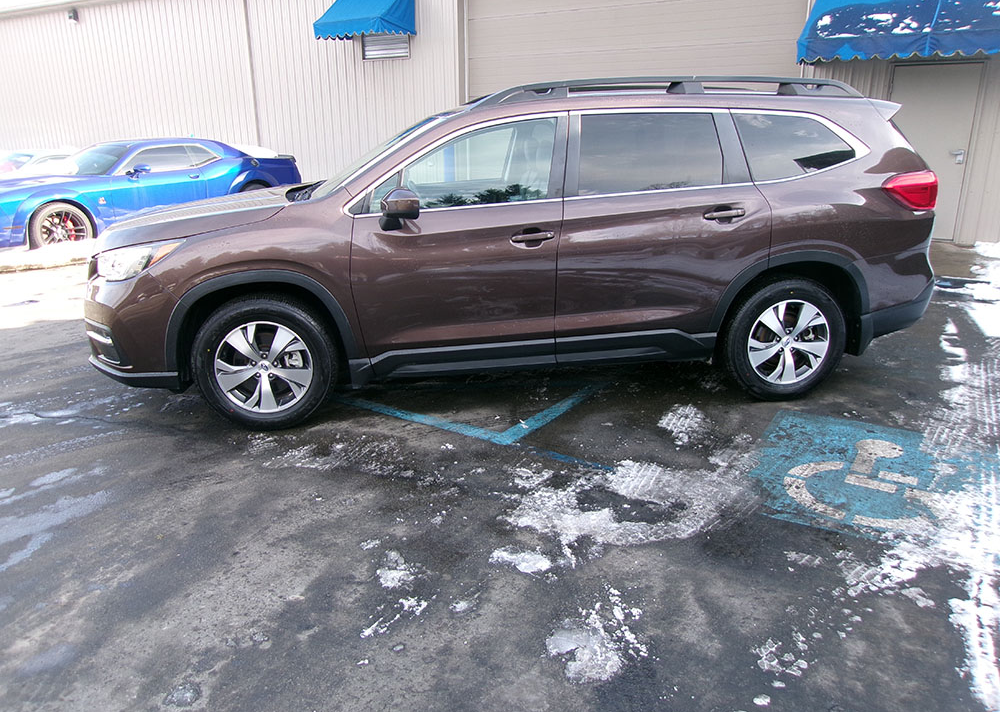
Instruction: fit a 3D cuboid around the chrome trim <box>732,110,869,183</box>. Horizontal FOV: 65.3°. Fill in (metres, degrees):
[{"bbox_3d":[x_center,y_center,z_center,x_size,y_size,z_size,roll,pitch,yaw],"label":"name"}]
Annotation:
[{"bbox_3d":[1.647,-1.144,4.255,0.810,0.415,0.075,-3,3,-8],"label":"chrome trim"}]

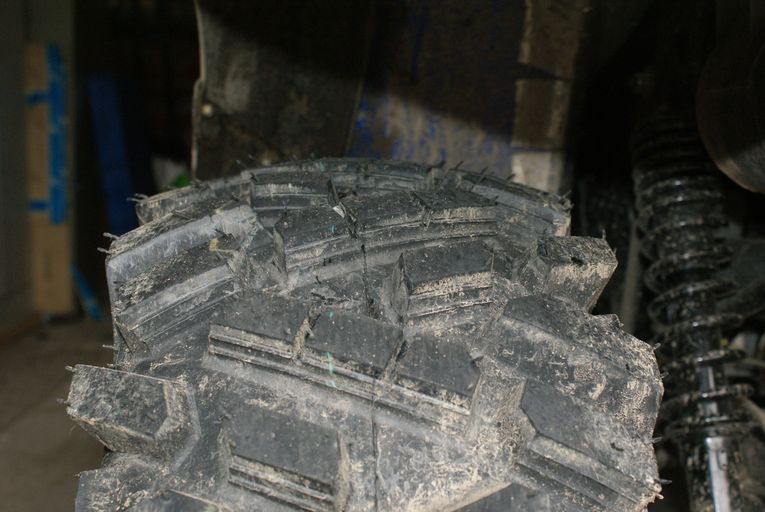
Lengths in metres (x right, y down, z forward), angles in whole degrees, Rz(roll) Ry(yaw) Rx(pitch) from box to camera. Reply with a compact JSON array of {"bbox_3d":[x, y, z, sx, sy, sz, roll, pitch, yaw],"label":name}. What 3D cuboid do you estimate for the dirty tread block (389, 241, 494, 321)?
[{"bbox_3d":[0.033,0.011,0.477,0.054,0.018,0.029,-8,38,-23],"label":"dirty tread block"}]

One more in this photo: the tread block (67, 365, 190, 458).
[{"bbox_3d":[-0.114,0.071,0.429,0.053,0.026,0.028,7,-37,20],"label":"tread block"}]

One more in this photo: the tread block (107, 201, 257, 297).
[{"bbox_3d":[-0.111,-0.007,0.523,0.081,0.025,0.037,-24,28,-19],"label":"tread block"}]

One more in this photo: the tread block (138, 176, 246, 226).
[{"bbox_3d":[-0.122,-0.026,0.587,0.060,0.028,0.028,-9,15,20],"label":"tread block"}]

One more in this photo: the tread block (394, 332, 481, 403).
[{"bbox_3d":[0.025,0.053,0.430,0.037,0.019,0.027,15,48,5],"label":"tread block"}]

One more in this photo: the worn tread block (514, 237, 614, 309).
[{"bbox_3d":[0.101,0.010,0.513,0.055,0.028,0.030,-4,36,-33],"label":"worn tread block"}]

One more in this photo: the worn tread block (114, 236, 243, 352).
[{"bbox_3d":[-0.102,0.020,0.474,0.058,0.020,0.029,-25,38,-16],"label":"worn tread block"}]

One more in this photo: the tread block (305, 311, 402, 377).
[{"bbox_3d":[-0.014,0.044,0.434,0.044,0.019,0.025,18,48,15],"label":"tread block"}]

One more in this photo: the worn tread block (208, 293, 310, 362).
[{"bbox_3d":[-0.056,0.035,0.446,0.046,0.019,0.026,9,45,16],"label":"worn tread block"}]

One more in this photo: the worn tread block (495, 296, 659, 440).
[{"bbox_3d":[0.096,0.047,0.459,0.080,0.025,0.043,23,40,4],"label":"worn tread block"}]

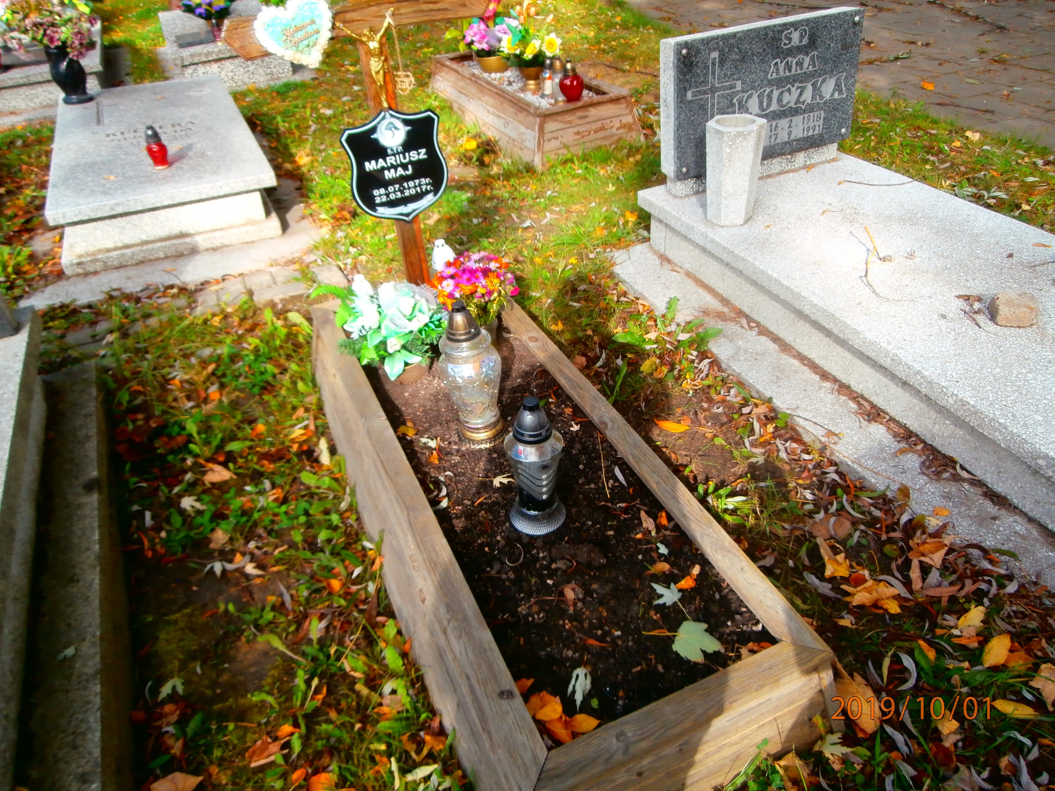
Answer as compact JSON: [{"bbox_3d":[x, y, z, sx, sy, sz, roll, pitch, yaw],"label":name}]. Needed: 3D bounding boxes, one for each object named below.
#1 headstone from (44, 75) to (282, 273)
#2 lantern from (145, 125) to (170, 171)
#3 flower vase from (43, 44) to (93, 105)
[{"bbox_3d":[-2.250,-1.487,4.669,1.071,0.367,2.264,-17,37,-17],"label":"headstone"},{"bbox_3d":[-1.946,-1.296,3.980,0.102,0.211,0.102,-16,39,-17],"label":"lantern"},{"bbox_3d":[-3.081,-2.156,5.101,0.219,0.342,0.209,-18,36,-16],"label":"flower vase"}]

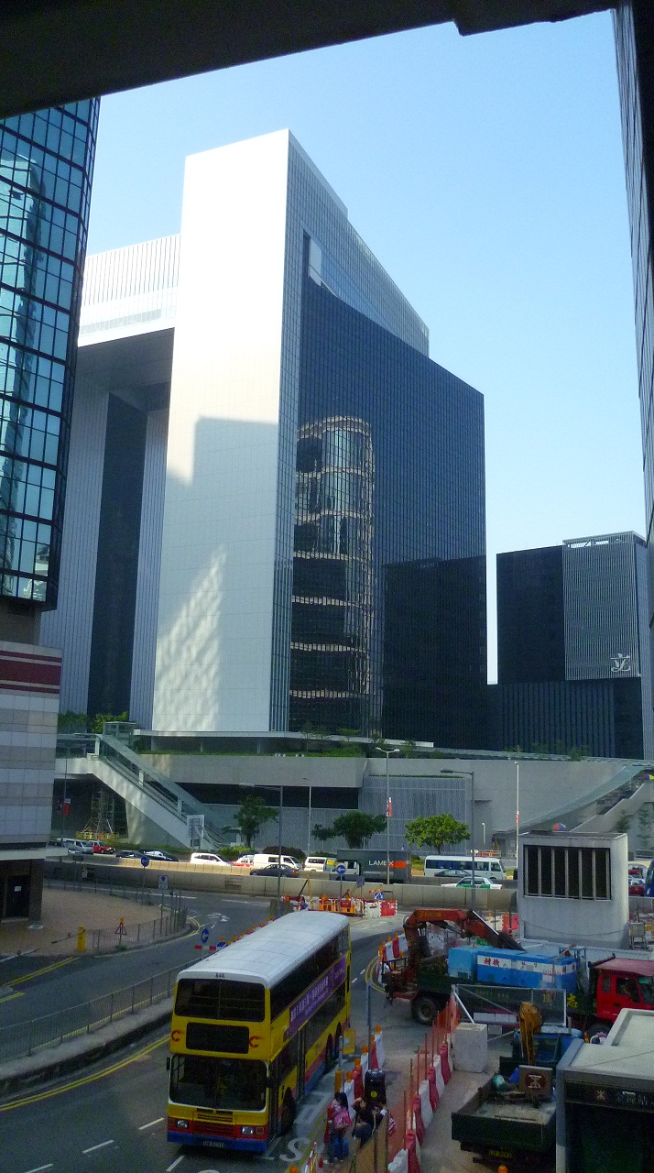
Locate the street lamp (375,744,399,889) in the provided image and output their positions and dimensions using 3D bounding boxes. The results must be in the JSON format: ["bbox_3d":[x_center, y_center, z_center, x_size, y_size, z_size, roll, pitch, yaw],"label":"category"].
[{"bbox_3d":[4.602,17.977,72.451,0.400,11.099,3.600,-4,-12,26],"label":"street lamp"}]

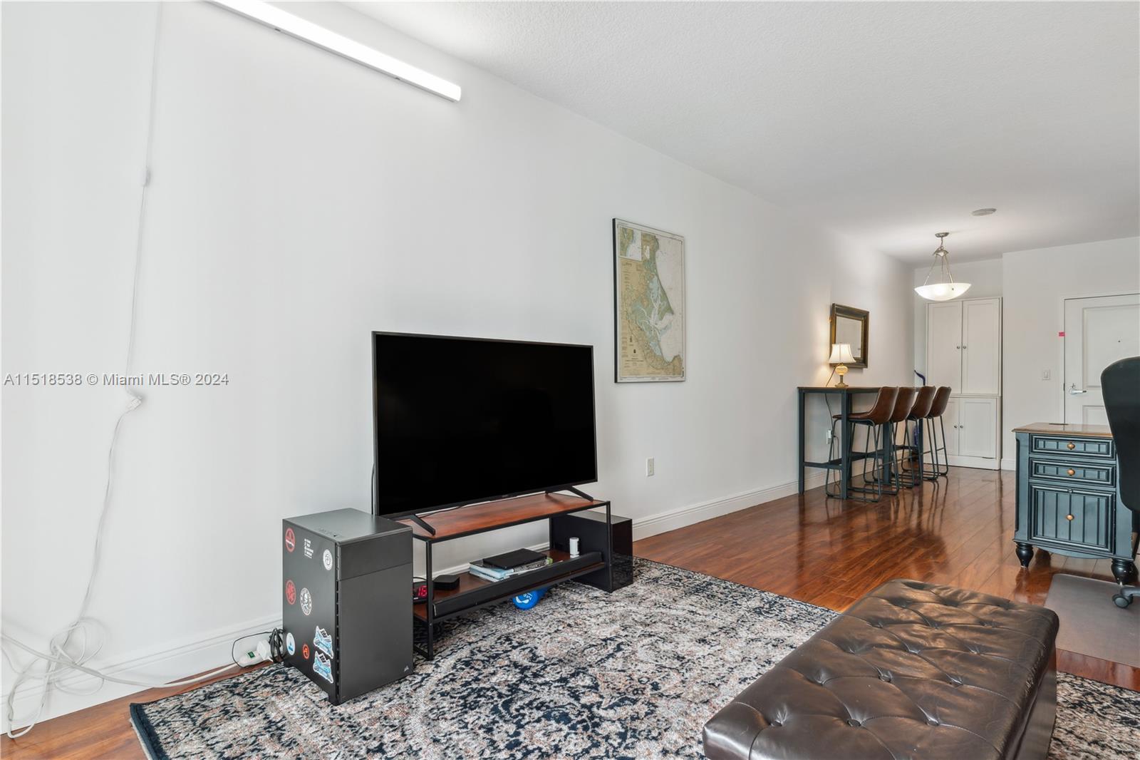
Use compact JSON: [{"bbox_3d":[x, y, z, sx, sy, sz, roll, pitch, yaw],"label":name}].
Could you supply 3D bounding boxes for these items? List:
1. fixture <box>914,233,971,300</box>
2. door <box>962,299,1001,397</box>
[{"bbox_3d":[4.175,-1.277,6.044,0.522,0.759,0.522,0,0,-42],"label":"fixture"},{"bbox_3d":[5.220,-0.419,6.835,0.033,1.204,0.396,0,0,-41],"label":"door"}]

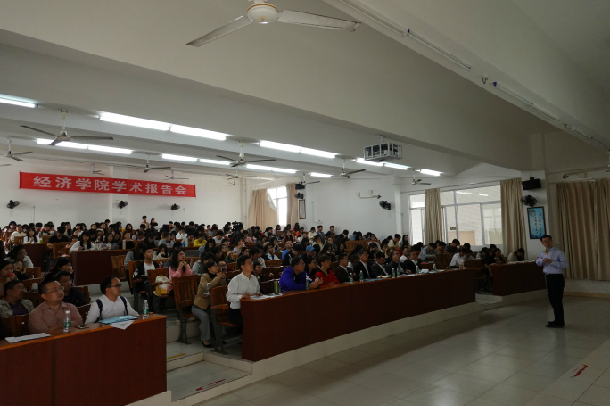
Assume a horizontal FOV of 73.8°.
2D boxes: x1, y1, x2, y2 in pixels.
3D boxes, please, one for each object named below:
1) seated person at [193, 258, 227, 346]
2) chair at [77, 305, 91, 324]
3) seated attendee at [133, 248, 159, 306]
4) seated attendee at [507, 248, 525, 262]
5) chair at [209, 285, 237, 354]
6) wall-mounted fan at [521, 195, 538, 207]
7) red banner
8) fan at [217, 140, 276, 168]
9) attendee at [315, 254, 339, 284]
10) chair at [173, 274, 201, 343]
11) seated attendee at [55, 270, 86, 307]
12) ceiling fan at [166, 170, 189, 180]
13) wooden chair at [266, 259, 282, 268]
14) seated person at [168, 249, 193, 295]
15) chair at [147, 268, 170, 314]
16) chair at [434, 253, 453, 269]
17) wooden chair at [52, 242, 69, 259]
[{"bbox_3d":[-1.444,1.526,6.272,0.680,1.220,0.500,-6,-7,34],"label":"seated person"},{"bbox_3d":[-2.111,1.530,4.387,0.630,0.880,0.550,-6,-7,35],"label":"chair"},{"bbox_3d":[-2.996,1.507,7.849,0.700,1.250,0.520,-7,-8,40],"label":"seated attendee"},{"bbox_3d":[5.875,1.820,11.308,0.500,1.130,0.780,3,-7,-40],"label":"seated attendee"},{"bbox_3d":[-0.955,1.629,5.780,0.630,0.880,0.550,-7,-8,42],"label":"chair"},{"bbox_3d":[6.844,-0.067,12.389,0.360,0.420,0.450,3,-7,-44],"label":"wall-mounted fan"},{"bbox_3d":[-8.460,-0.740,18.615,7.570,0.640,0.030,3,-8,-43],"label":"red banner"},{"bbox_3d":[-1.403,-1.051,8.558,1.280,0.540,1.250,3,-8,-43],"label":"fan"},{"bbox_3d":[0.398,1.527,6.994,0.660,1.240,0.500,-7,-8,40],"label":"attendee"},{"bbox_3d":[-1.730,1.689,6.533,0.650,0.970,0.540,-7,-8,41],"label":"chair"},{"bbox_3d":[-2.832,1.443,4.800,0.750,1.250,0.520,-6,-7,34],"label":"seated attendee"},{"bbox_3d":[-6.036,-1.268,18.548,1.380,0.460,1.380,-2,-5,0],"label":"ceiling fan"},{"bbox_3d":[-0.609,1.659,8.679,0.520,0.870,0.530,3,-7,-44],"label":"wooden chair"},{"bbox_3d":[-2.213,1.446,7.360,0.750,1.220,0.480,-6,-7,36],"label":"seated person"},{"bbox_3d":[-2.332,1.594,7.186,0.600,0.920,0.540,-7,-8,41],"label":"chair"},{"bbox_3d":[4.113,1.979,11.496,0.550,0.980,0.630,2,-7,-32],"label":"chair"},{"bbox_3d":[-5.631,1.412,9.476,0.500,0.880,0.530,3,-7,-44],"label":"wooden chair"}]

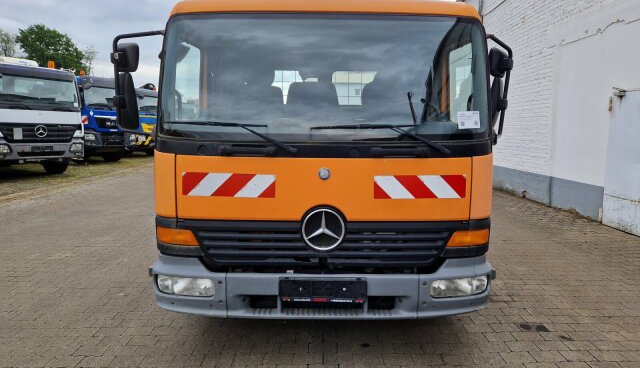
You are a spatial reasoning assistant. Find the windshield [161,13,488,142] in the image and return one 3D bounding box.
[{"bbox_3d":[0.025,-0.679,2.698,2.110,0.800,0.320,0,7,0],"label":"windshield"}]

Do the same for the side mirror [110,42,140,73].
[{"bbox_3d":[-1.287,-0.839,2.820,0.200,0.200,0.120,4,8,27],"label":"side mirror"}]

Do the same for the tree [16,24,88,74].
[{"bbox_3d":[-23.324,-8.579,37.460,7.000,10.800,7.000,0,7,0],"label":"tree"}]

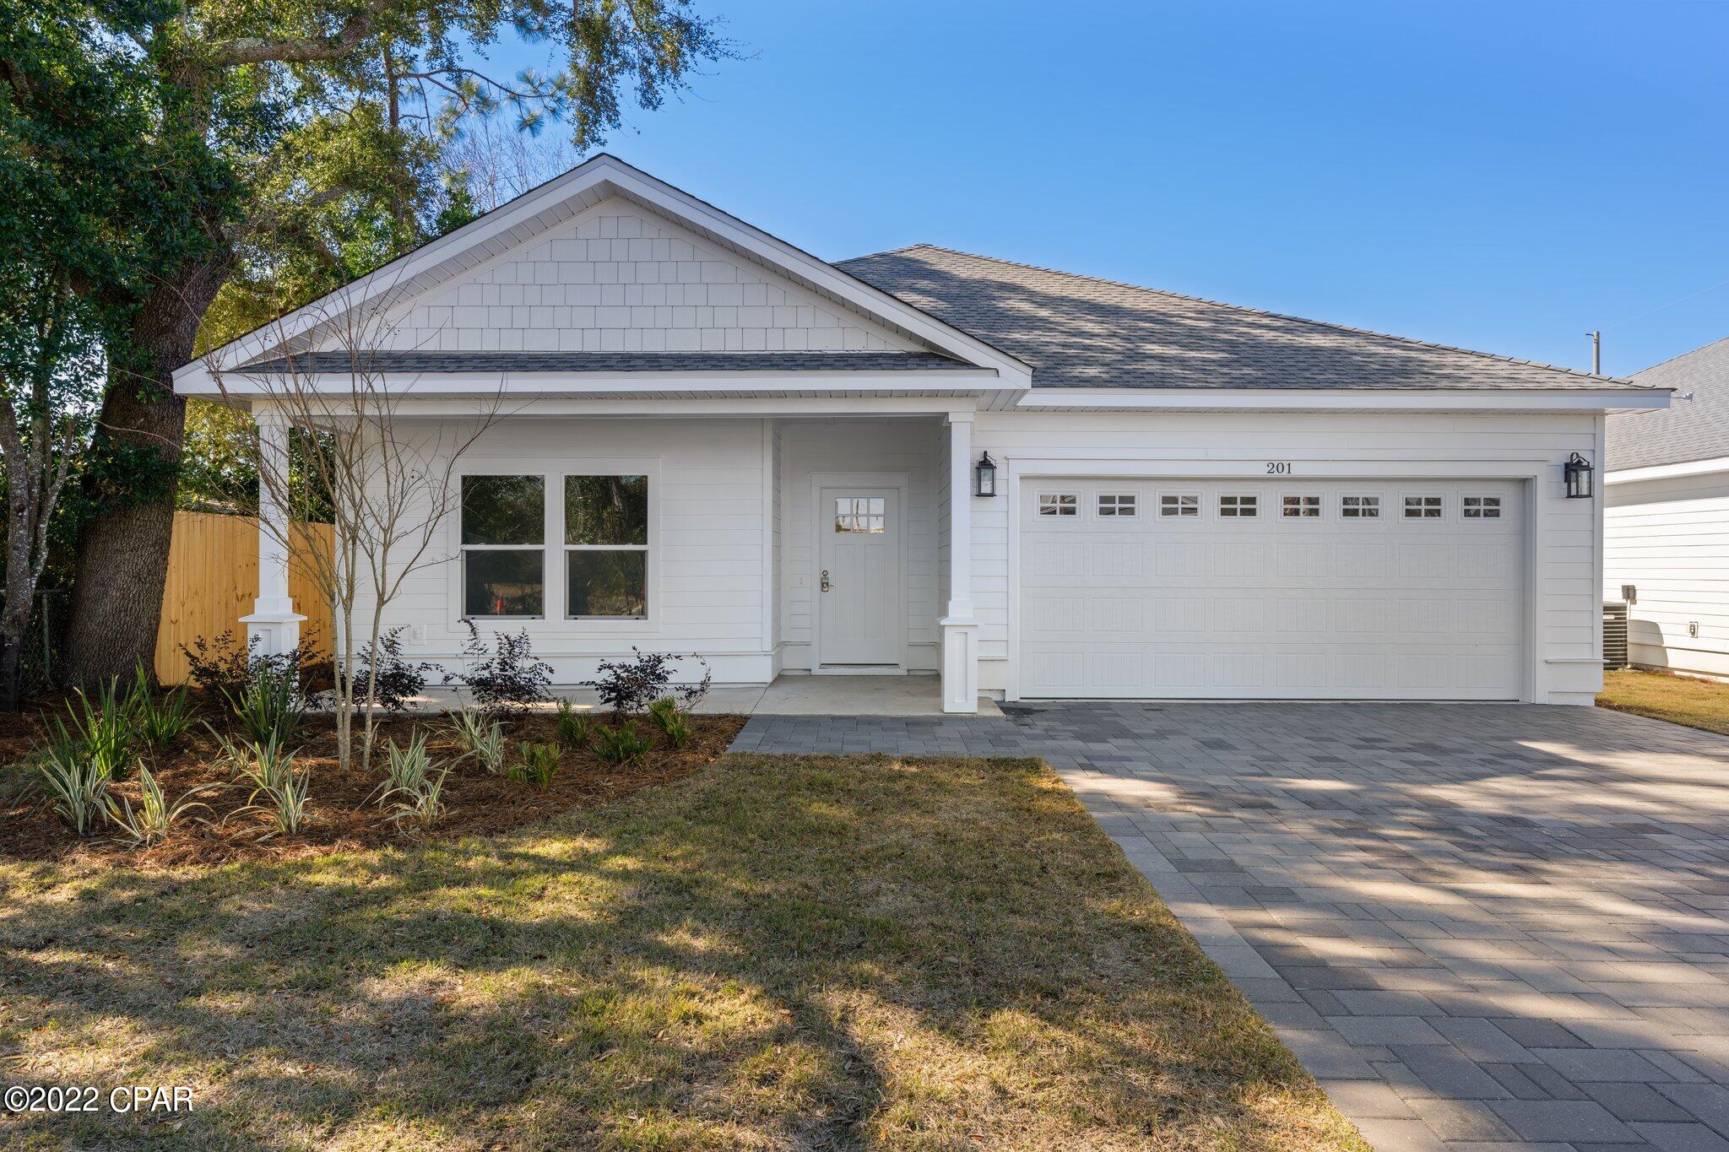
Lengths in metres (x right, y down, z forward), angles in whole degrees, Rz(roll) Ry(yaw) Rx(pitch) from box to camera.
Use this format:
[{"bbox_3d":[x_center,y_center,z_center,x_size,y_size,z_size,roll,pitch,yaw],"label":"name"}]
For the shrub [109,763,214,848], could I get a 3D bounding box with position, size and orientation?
[{"bbox_3d":[-3.400,1.073,5.120,0.520,0.380,0.500,0,0,0],"label":"shrub"}]

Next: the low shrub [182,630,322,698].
[{"bbox_3d":[-5.050,0.817,8.750,1.140,0.690,0.950,0,0,0],"label":"low shrub"}]

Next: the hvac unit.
[{"bbox_3d":[9.970,0.828,14.750,0.840,0.910,0.840,0,0,0],"label":"hvac unit"}]

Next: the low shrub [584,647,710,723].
[{"bbox_3d":[-1.780,0.896,8.680,1.020,0.600,0.880,0,0,0],"label":"low shrub"}]

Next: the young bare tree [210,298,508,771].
[{"bbox_3d":[-3.240,-0.288,6.800,1.900,3.040,1.750,0,0,0],"label":"young bare tree"}]

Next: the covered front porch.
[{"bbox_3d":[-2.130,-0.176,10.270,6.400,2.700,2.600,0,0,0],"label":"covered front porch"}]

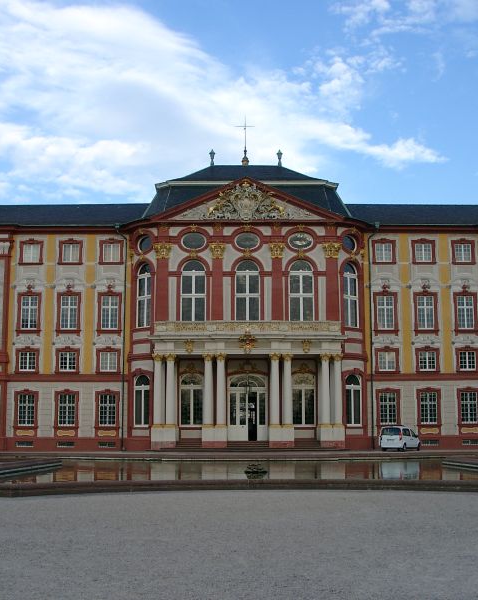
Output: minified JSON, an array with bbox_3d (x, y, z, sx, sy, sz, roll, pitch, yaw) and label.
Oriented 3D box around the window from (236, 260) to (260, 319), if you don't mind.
[{"bbox_3d":[0.695,-0.620,61.406,1.939,5.018,0.200,0,-8,-1],"label":"window"}]

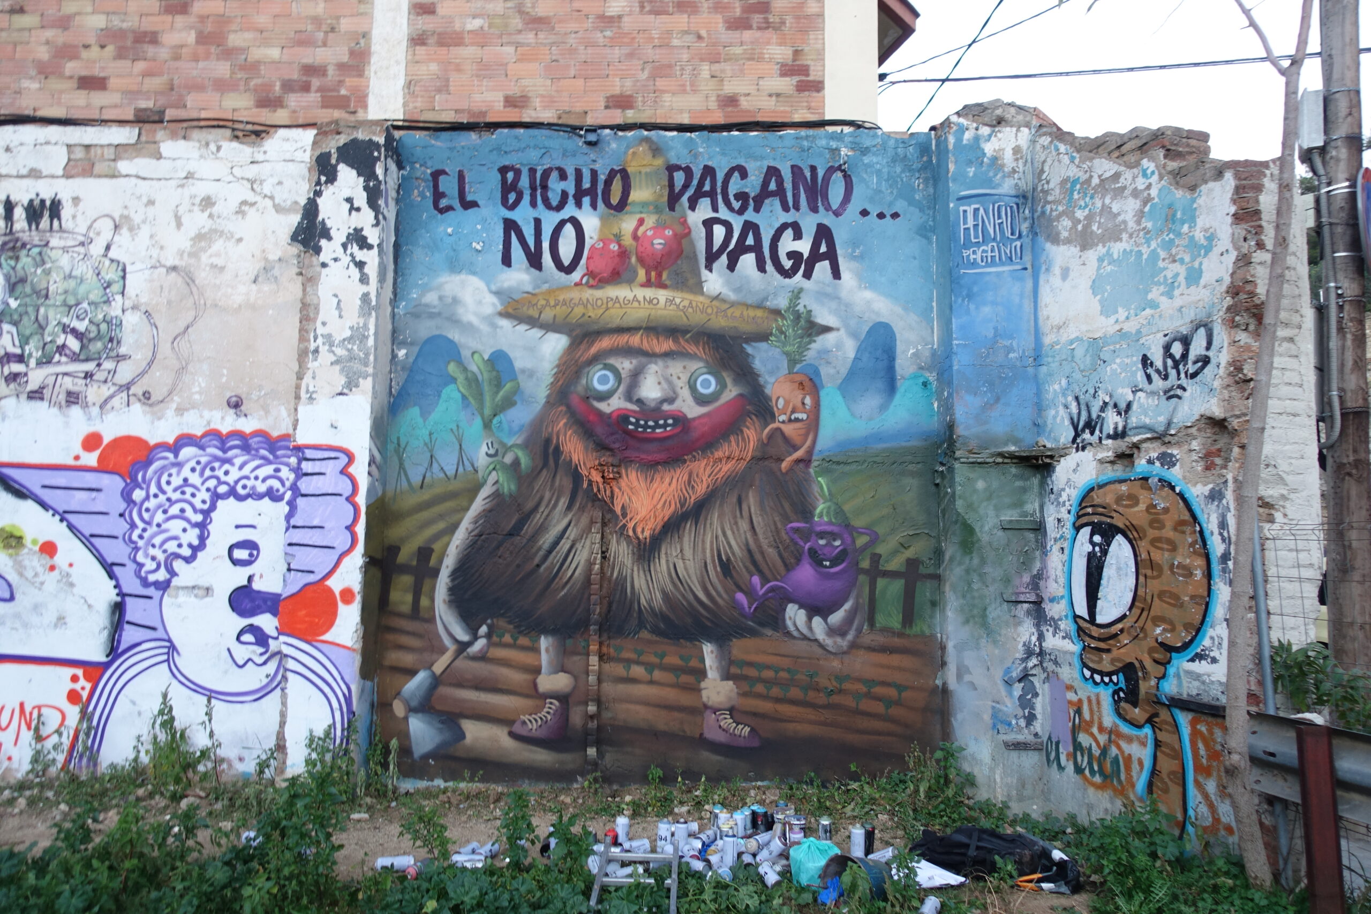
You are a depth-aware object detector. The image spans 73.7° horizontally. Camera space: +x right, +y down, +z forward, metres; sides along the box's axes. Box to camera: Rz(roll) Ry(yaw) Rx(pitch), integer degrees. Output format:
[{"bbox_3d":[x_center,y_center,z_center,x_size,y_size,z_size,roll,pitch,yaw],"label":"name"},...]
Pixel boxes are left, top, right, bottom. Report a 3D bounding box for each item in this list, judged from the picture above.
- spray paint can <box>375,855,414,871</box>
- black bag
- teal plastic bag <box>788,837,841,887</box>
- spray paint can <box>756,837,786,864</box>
[{"bbox_3d":[-1.405,1.962,4.420,0.185,0.065,0.065,2,-6,-12],"label":"spray paint can"},{"bbox_3d":[1.485,1.904,4.410,0.770,0.170,0.410,-1,-6,20],"label":"black bag"},{"bbox_3d":[0.603,1.856,4.200,0.240,0.190,0.210,0,-6,6],"label":"teal plastic bag"},{"bbox_3d":[0.412,1.884,4.380,0.187,0.065,0.065,-42,0,18],"label":"spray paint can"}]

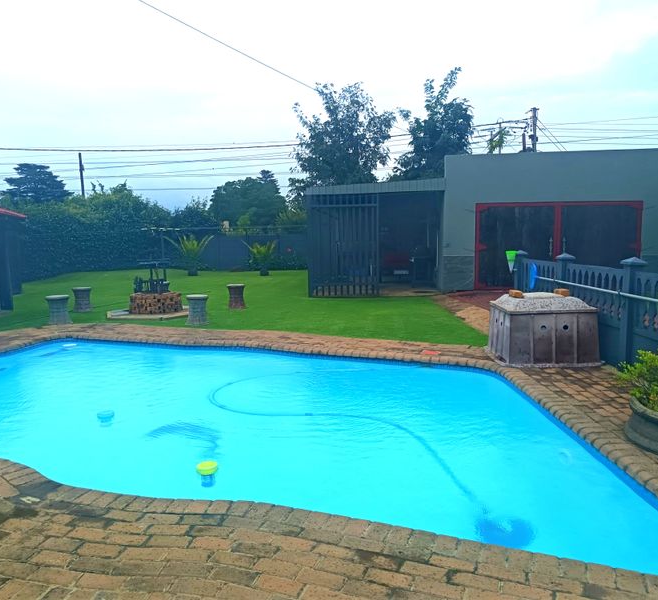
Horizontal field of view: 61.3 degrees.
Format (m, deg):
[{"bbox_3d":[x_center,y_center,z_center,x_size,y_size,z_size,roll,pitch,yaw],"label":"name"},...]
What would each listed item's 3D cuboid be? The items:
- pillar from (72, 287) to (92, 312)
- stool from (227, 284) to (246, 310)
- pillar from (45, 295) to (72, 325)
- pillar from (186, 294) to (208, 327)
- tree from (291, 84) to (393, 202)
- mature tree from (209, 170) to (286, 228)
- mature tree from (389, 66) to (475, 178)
[{"bbox_3d":[-4.989,-0.012,11.406,0.396,0.480,0.396,-1,6,0],"label":"pillar"},{"bbox_3d":[-1.879,-0.068,11.509,0.382,0.481,0.382,-1,6,0],"label":"stool"},{"bbox_3d":[-4.720,0.161,9.868,0.409,0.476,0.409,-1,6,0],"label":"pillar"},{"bbox_3d":[-2.213,0.171,9.462,0.383,0.479,0.383,-1,6,0],"label":"pillar"},{"bbox_3d":[0.642,-5.401,24.547,4.777,8.056,4.777,-1,6,0],"label":"tree"},{"bbox_3d":[-6.577,-7.101,45.478,6.303,6.895,6.303,-1,6,0],"label":"mature tree"},{"bbox_3d":[4.629,-5.762,24.513,4.100,8.670,4.100,-1,6,0],"label":"mature tree"}]

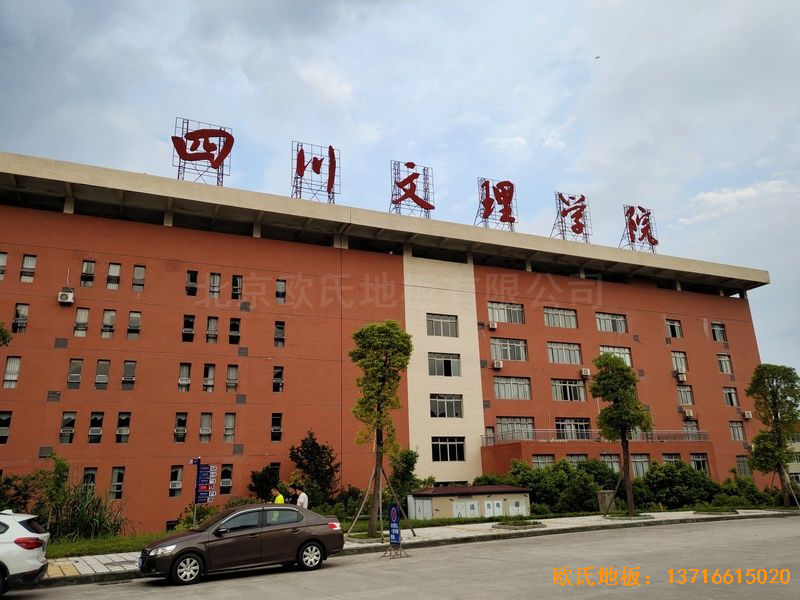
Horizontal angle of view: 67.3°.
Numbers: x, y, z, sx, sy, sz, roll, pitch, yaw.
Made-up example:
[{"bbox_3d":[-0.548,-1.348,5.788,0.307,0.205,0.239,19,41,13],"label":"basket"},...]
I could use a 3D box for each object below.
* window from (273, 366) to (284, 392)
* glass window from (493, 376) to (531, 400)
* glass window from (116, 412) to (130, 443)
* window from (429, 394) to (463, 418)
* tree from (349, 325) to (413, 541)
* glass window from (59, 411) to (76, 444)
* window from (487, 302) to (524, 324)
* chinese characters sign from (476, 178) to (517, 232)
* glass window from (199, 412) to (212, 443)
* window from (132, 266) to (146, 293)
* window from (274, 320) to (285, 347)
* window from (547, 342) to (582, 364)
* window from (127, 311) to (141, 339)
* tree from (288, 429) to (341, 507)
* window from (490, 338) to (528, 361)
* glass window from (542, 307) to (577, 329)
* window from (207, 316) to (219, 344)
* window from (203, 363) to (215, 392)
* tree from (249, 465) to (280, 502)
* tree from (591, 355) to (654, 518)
[{"bbox_3d":[-8.740,5.724,43.323,0.722,1.879,0.150,5,-18,-22],"label":"window"},{"bbox_3d":[10.183,7.989,54.028,3.811,2.027,0.180,5,-18,-23],"label":"glass window"},{"bbox_3d":[-17.945,8.320,39.095,0.730,1.982,0.150,6,-19,-22],"label":"glass window"},{"bbox_3d":[3.800,8.610,48.666,2.865,1.871,0.150,6,-19,-22],"label":"window"},{"bbox_3d":[-0.657,4.353,21.330,2.250,7.470,2.250,-2,-17,-1],"label":"tree"},{"bbox_3d":[-21.797,8.406,39.538,0.741,2.014,0.180,5,-18,-23],"label":"glass window"},{"bbox_3d":[10.169,1.284,57.160,3.891,2.000,0.200,5,-18,-22],"label":"window"},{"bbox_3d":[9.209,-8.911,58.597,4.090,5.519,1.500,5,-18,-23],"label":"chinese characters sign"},{"bbox_3d":[-13.820,9.115,42.892,0.739,2.049,0.180,5,-18,-23],"label":"glass window"},{"bbox_3d":[-18.353,-1.519,42.347,0.729,1.980,0.160,5,-18,-22],"label":"window"},{"bbox_3d":[-9.006,2.568,45.119,0.769,1.972,0.160,5,-18,-22],"label":"window"},{"bbox_3d":[14.551,4.743,53.053,3.534,1.863,0.150,5,-19,-23],"label":"window"},{"bbox_3d":[-17.518,1.723,39.678,0.738,1.887,0.150,5,-19,-23],"label":"window"},{"bbox_3d":[-4.250,8.600,29.800,2.550,4.300,2.500,5,-18,-22],"label":"tree"},{"bbox_3d":[9.632,4.347,52.662,3.762,1.907,0.160,5,-18,-22],"label":"window"},{"bbox_3d":[14.441,1.685,53.987,3.603,1.818,0.150,5,-19,-23],"label":"glass window"},{"bbox_3d":[-13.424,2.166,43.108,0.732,1.941,0.150,6,-19,-22],"label":"window"},{"bbox_3d":[-13.418,5.467,42.282,0.718,2.020,0.160,5,-18,-22],"label":"window"},{"bbox_3d":[-7.058,10.118,31.266,1.664,2.960,1.664,5,-19,-23],"label":"tree"},{"bbox_3d":[9.420,5.560,25.500,2.600,6.800,2.600,5,-18,-22],"label":"tree"}]

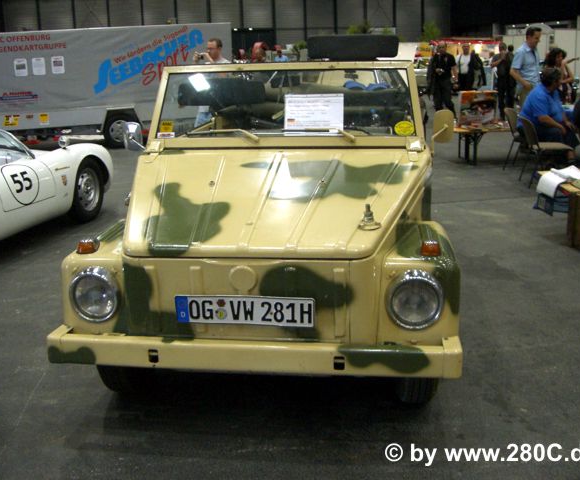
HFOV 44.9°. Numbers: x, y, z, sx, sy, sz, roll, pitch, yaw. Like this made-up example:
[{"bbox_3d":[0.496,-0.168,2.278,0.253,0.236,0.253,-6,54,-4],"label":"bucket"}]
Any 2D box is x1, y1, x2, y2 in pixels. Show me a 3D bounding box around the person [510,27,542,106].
[{"bbox_3d":[3.149,-1.877,9.352,0.500,1.840,0.360,-13,19,-38],"label":"person"}]

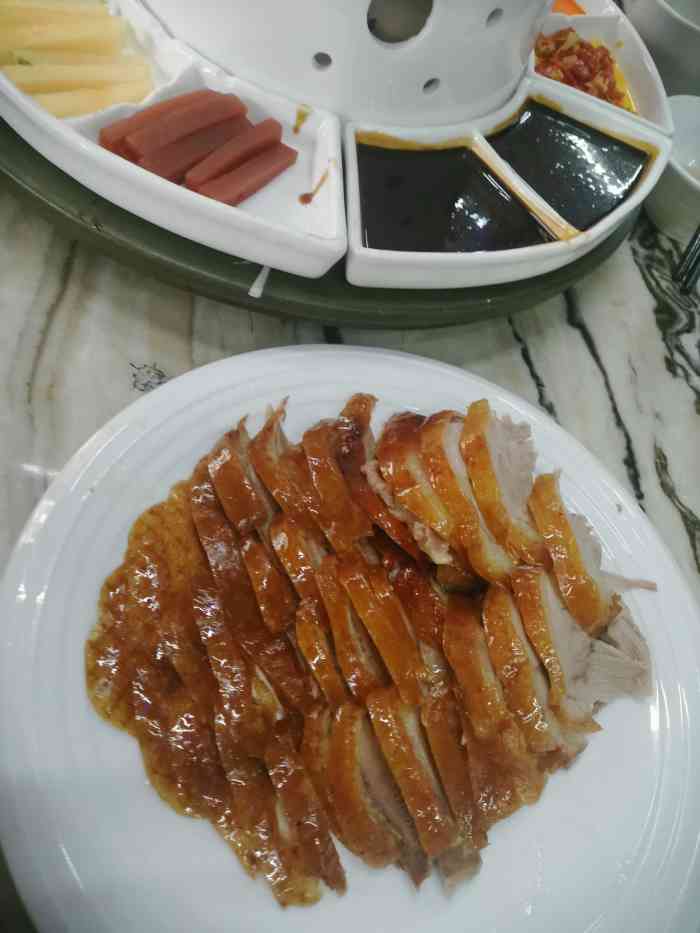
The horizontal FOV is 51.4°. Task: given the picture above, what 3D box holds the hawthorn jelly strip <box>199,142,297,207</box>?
[{"bbox_3d":[-0.051,-0.149,0.371,0.012,0.012,0.061,39,56,8],"label":"hawthorn jelly strip"}]

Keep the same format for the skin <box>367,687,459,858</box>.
[{"bbox_3d":[0.022,0.116,0.279,0.017,0.013,0.058,-9,63,-23],"label":"skin"}]

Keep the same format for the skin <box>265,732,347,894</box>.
[{"bbox_3d":[-0.017,0.125,0.264,0.017,0.013,0.049,-11,63,-23],"label":"skin"}]

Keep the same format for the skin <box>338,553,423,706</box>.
[{"bbox_3d":[0.012,0.068,0.303,0.017,0.013,0.060,-8,62,-22],"label":"skin"}]

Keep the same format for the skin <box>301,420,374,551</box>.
[{"bbox_3d":[-0.006,0.010,0.338,0.019,0.013,0.062,-3,61,-20],"label":"skin"}]

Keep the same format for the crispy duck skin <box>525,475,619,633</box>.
[{"bbox_3d":[0.109,0.042,0.358,0.022,0.013,0.078,1,59,-17],"label":"crispy duck skin"}]

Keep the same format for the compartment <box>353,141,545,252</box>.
[{"bbox_3d":[0.043,-0.141,0.395,0.119,0.023,0.090,-10,63,-23],"label":"compartment"}]

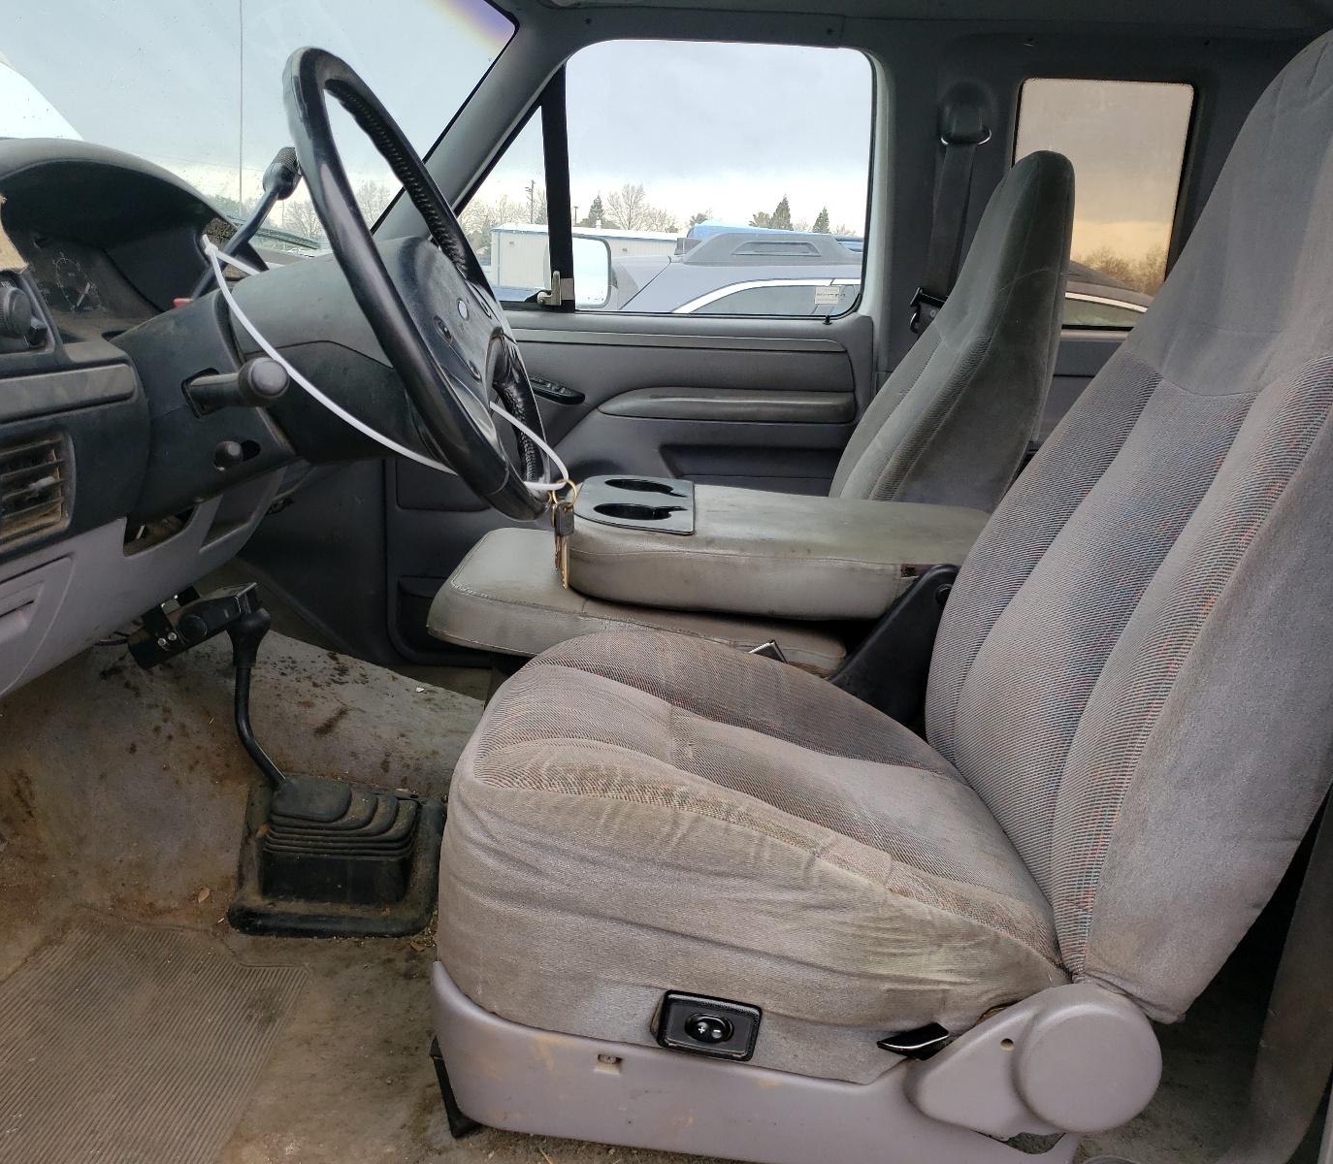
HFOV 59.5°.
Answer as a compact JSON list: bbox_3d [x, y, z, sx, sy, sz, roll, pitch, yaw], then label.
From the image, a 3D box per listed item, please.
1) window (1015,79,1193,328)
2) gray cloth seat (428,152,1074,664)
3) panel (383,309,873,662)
[{"bbox_3d":[0.739,-0.645,2.024,0.315,0.415,0.030,2,28,0],"label":"window"},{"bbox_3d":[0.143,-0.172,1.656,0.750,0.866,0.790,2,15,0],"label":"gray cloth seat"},{"bbox_3d":[-0.083,-0.161,2.166,0.895,0.676,0.100,2,15,0],"label":"panel"}]

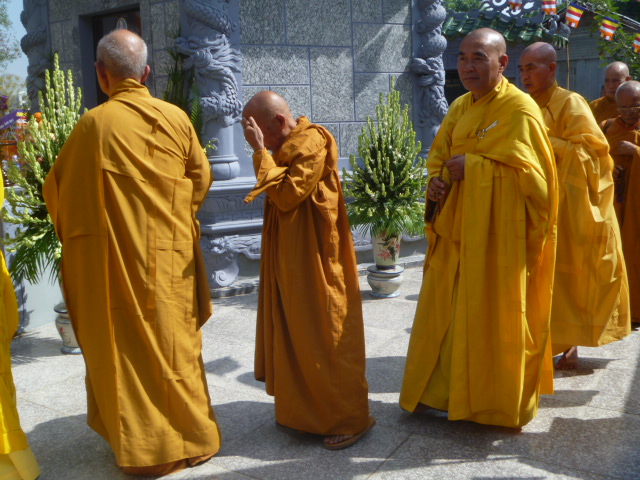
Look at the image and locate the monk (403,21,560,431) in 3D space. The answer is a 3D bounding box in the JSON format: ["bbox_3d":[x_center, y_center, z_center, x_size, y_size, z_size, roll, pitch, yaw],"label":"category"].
[{"bbox_3d":[0.669,-0.040,2.843,0.600,1.650,0.480,7,14,37],"label":"monk"}]

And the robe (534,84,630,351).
[{"bbox_3d":[1.337,-0.121,3.432,0.540,1.380,0.450,9,16,42],"label":"robe"}]

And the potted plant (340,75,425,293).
[{"bbox_3d":[0.500,-0.404,4.880,0.600,1.560,0.600,-1,12,0],"label":"potted plant"}]

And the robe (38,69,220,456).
[{"bbox_3d":[-0.669,0.057,2.539,0.600,1.650,0.460,-1,12,2],"label":"robe"}]

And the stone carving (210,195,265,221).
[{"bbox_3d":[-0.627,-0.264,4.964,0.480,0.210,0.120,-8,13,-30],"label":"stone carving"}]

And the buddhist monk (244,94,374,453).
[{"bbox_3d":[-0.027,0.107,2.736,0.480,1.440,0.500,-5,12,-15],"label":"buddhist monk"}]

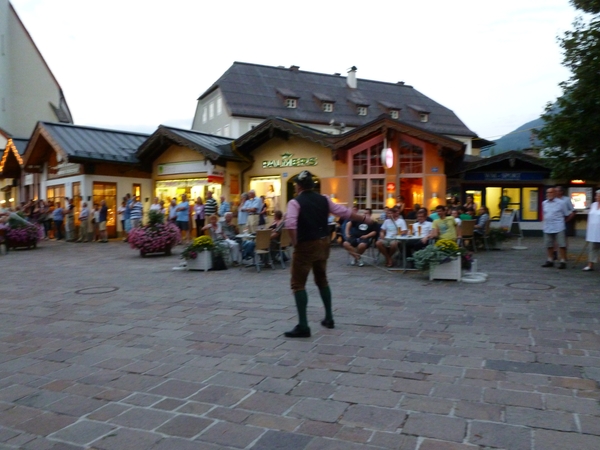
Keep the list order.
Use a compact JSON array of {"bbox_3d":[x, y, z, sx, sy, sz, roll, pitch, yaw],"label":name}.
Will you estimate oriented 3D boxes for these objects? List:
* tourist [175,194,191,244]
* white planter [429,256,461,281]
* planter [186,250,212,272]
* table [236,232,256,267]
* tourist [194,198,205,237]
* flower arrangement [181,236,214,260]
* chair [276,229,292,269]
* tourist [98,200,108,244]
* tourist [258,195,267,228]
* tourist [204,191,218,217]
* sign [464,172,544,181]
[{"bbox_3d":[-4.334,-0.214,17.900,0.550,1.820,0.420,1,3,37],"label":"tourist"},{"bbox_3d":[2.760,0.768,9.245,0.540,0.490,0.530,1,3,14],"label":"white planter"},{"bbox_3d":[-2.257,0.788,10.850,0.460,0.470,0.470,0,2,0],"label":"planter"},{"bbox_3d":[-1.077,0.574,11.038,0.740,0.710,0.740,0,3,0],"label":"table"},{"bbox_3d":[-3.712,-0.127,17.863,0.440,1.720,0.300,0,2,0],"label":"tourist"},{"bbox_3d":[-2.239,0.513,10.600,0.740,0.530,0.600,0,2,0],"label":"flower arrangement"},{"bbox_3d":[-0.390,0.539,11.381,0.430,0.900,0.500,-2,3,-41],"label":"chair"},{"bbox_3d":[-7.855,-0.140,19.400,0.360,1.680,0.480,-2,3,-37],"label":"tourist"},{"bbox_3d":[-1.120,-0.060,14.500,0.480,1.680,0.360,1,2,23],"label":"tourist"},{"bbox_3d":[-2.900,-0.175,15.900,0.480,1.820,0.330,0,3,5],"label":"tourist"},{"bbox_3d":[8.512,-2.019,20.200,3.330,0.350,0.120,0,3,3],"label":"sign"}]

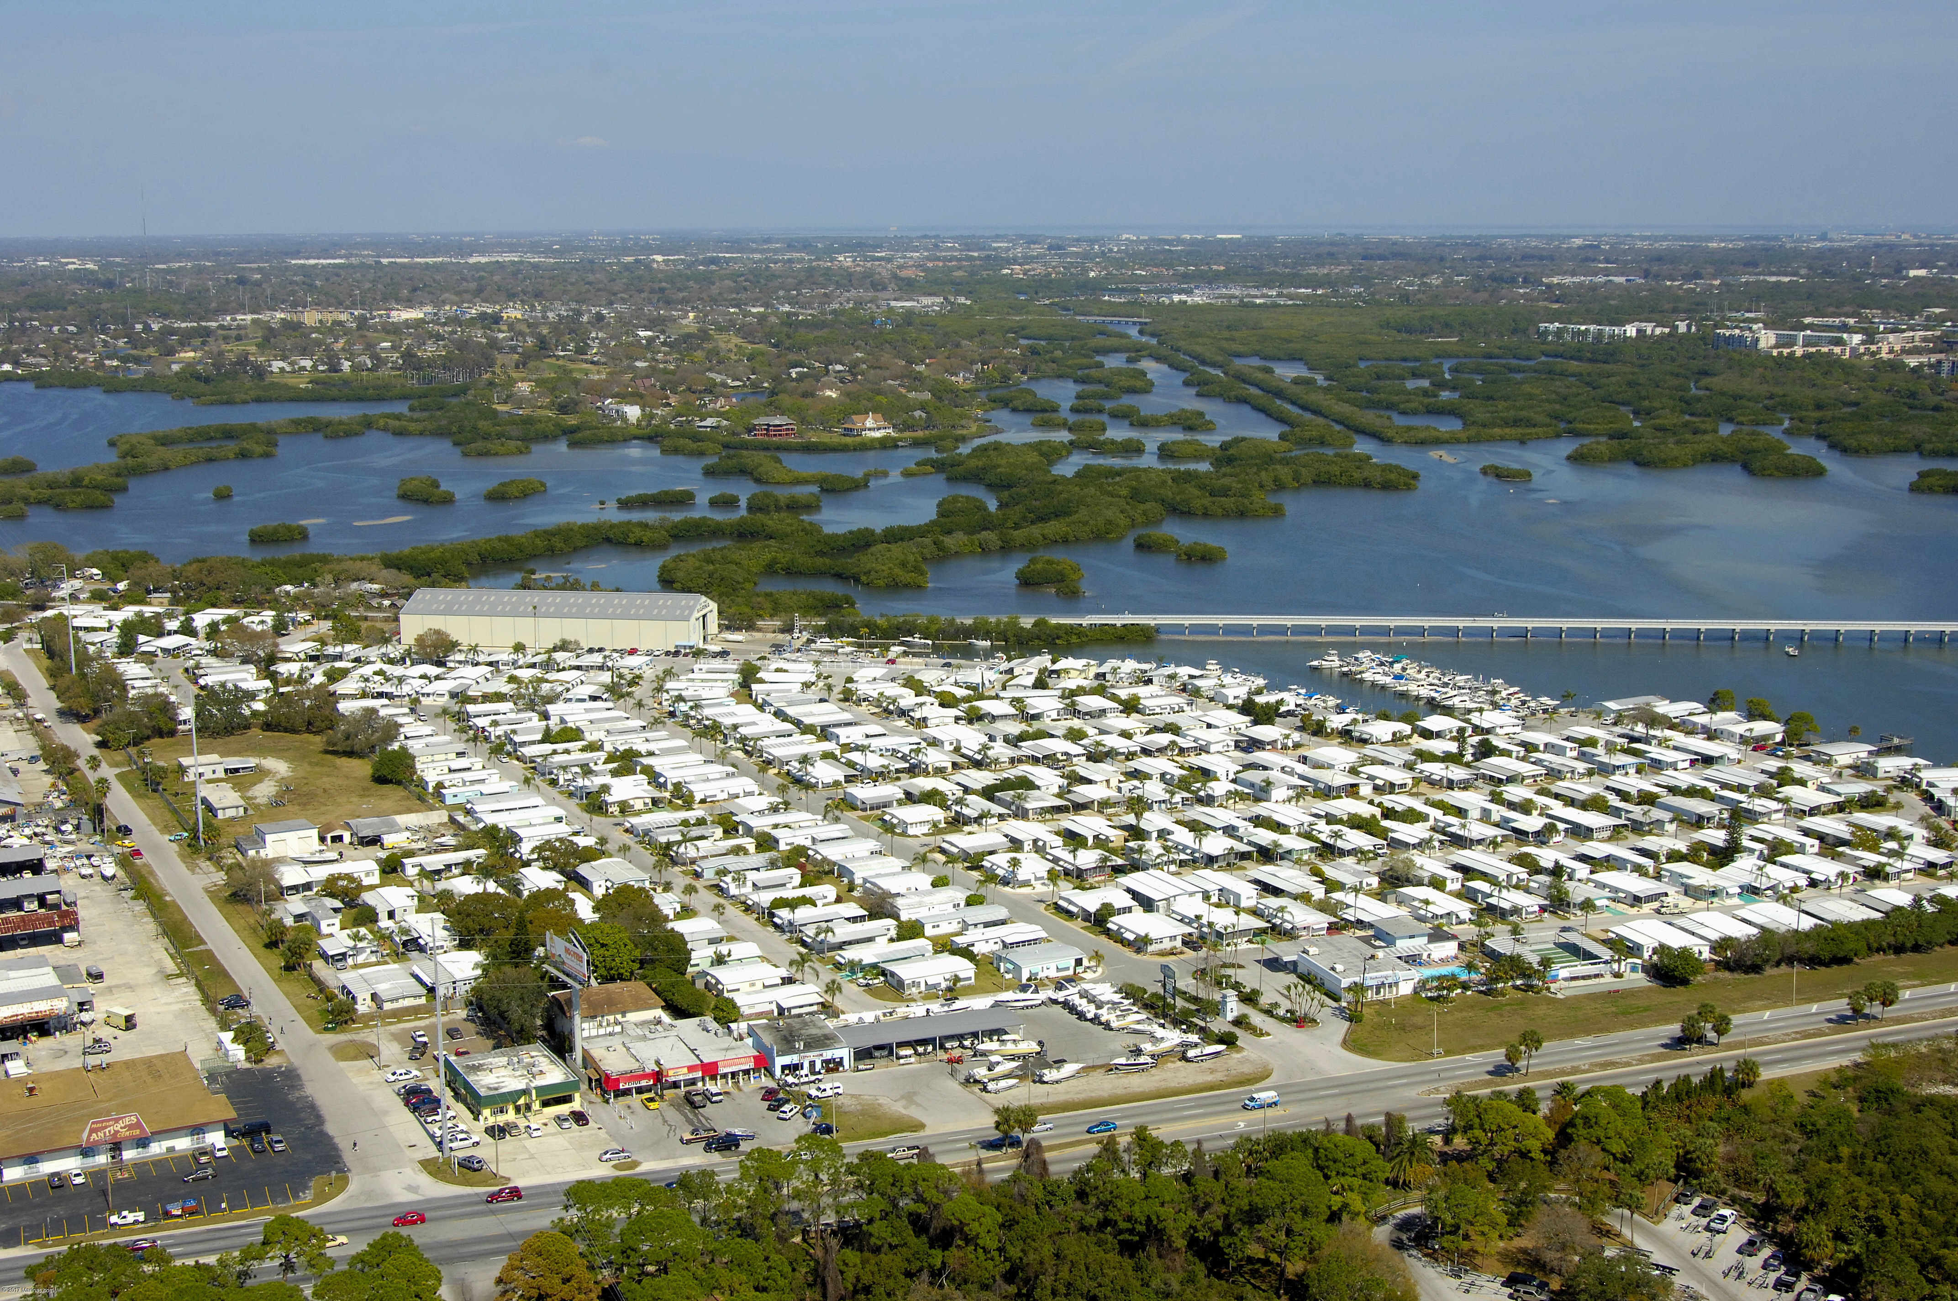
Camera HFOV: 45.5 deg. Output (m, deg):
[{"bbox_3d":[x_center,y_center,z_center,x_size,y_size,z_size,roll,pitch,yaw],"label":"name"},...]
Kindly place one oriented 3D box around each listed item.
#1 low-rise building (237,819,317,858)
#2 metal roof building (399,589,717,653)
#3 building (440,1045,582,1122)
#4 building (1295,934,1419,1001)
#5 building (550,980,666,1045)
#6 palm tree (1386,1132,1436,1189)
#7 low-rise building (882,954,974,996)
[{"bbox_3d":[-150.260,40.490,500.600,14.720,5.180,9.620,-7,12,-31],"label":"low-rise building"},{"bbox_3d":[-134.050,-10.980,748.850,95.060,15.300,31.420,2,11,9],"label":"metal roof building"},{"bbox_3d":[-72.230,66.610,361.120,15.170,4.320,19.560,-6,12,-28],"label":"building"},{"bbox_3d":[65.700,56.460,413.310,14.530,4.060,20.890,-4,11,-20],"label":"building"},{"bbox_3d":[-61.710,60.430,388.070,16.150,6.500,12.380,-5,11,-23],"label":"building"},{"bbox_3d":[60.100,71.080,324.200,7.000,8.000,7.000,0,11,0],"label":"palm tree"},{"bbox_3d":[-9.110,57.160,413.030,13.900,3.370,9.880,-6,12,-28],"label":"low-rise building"}]

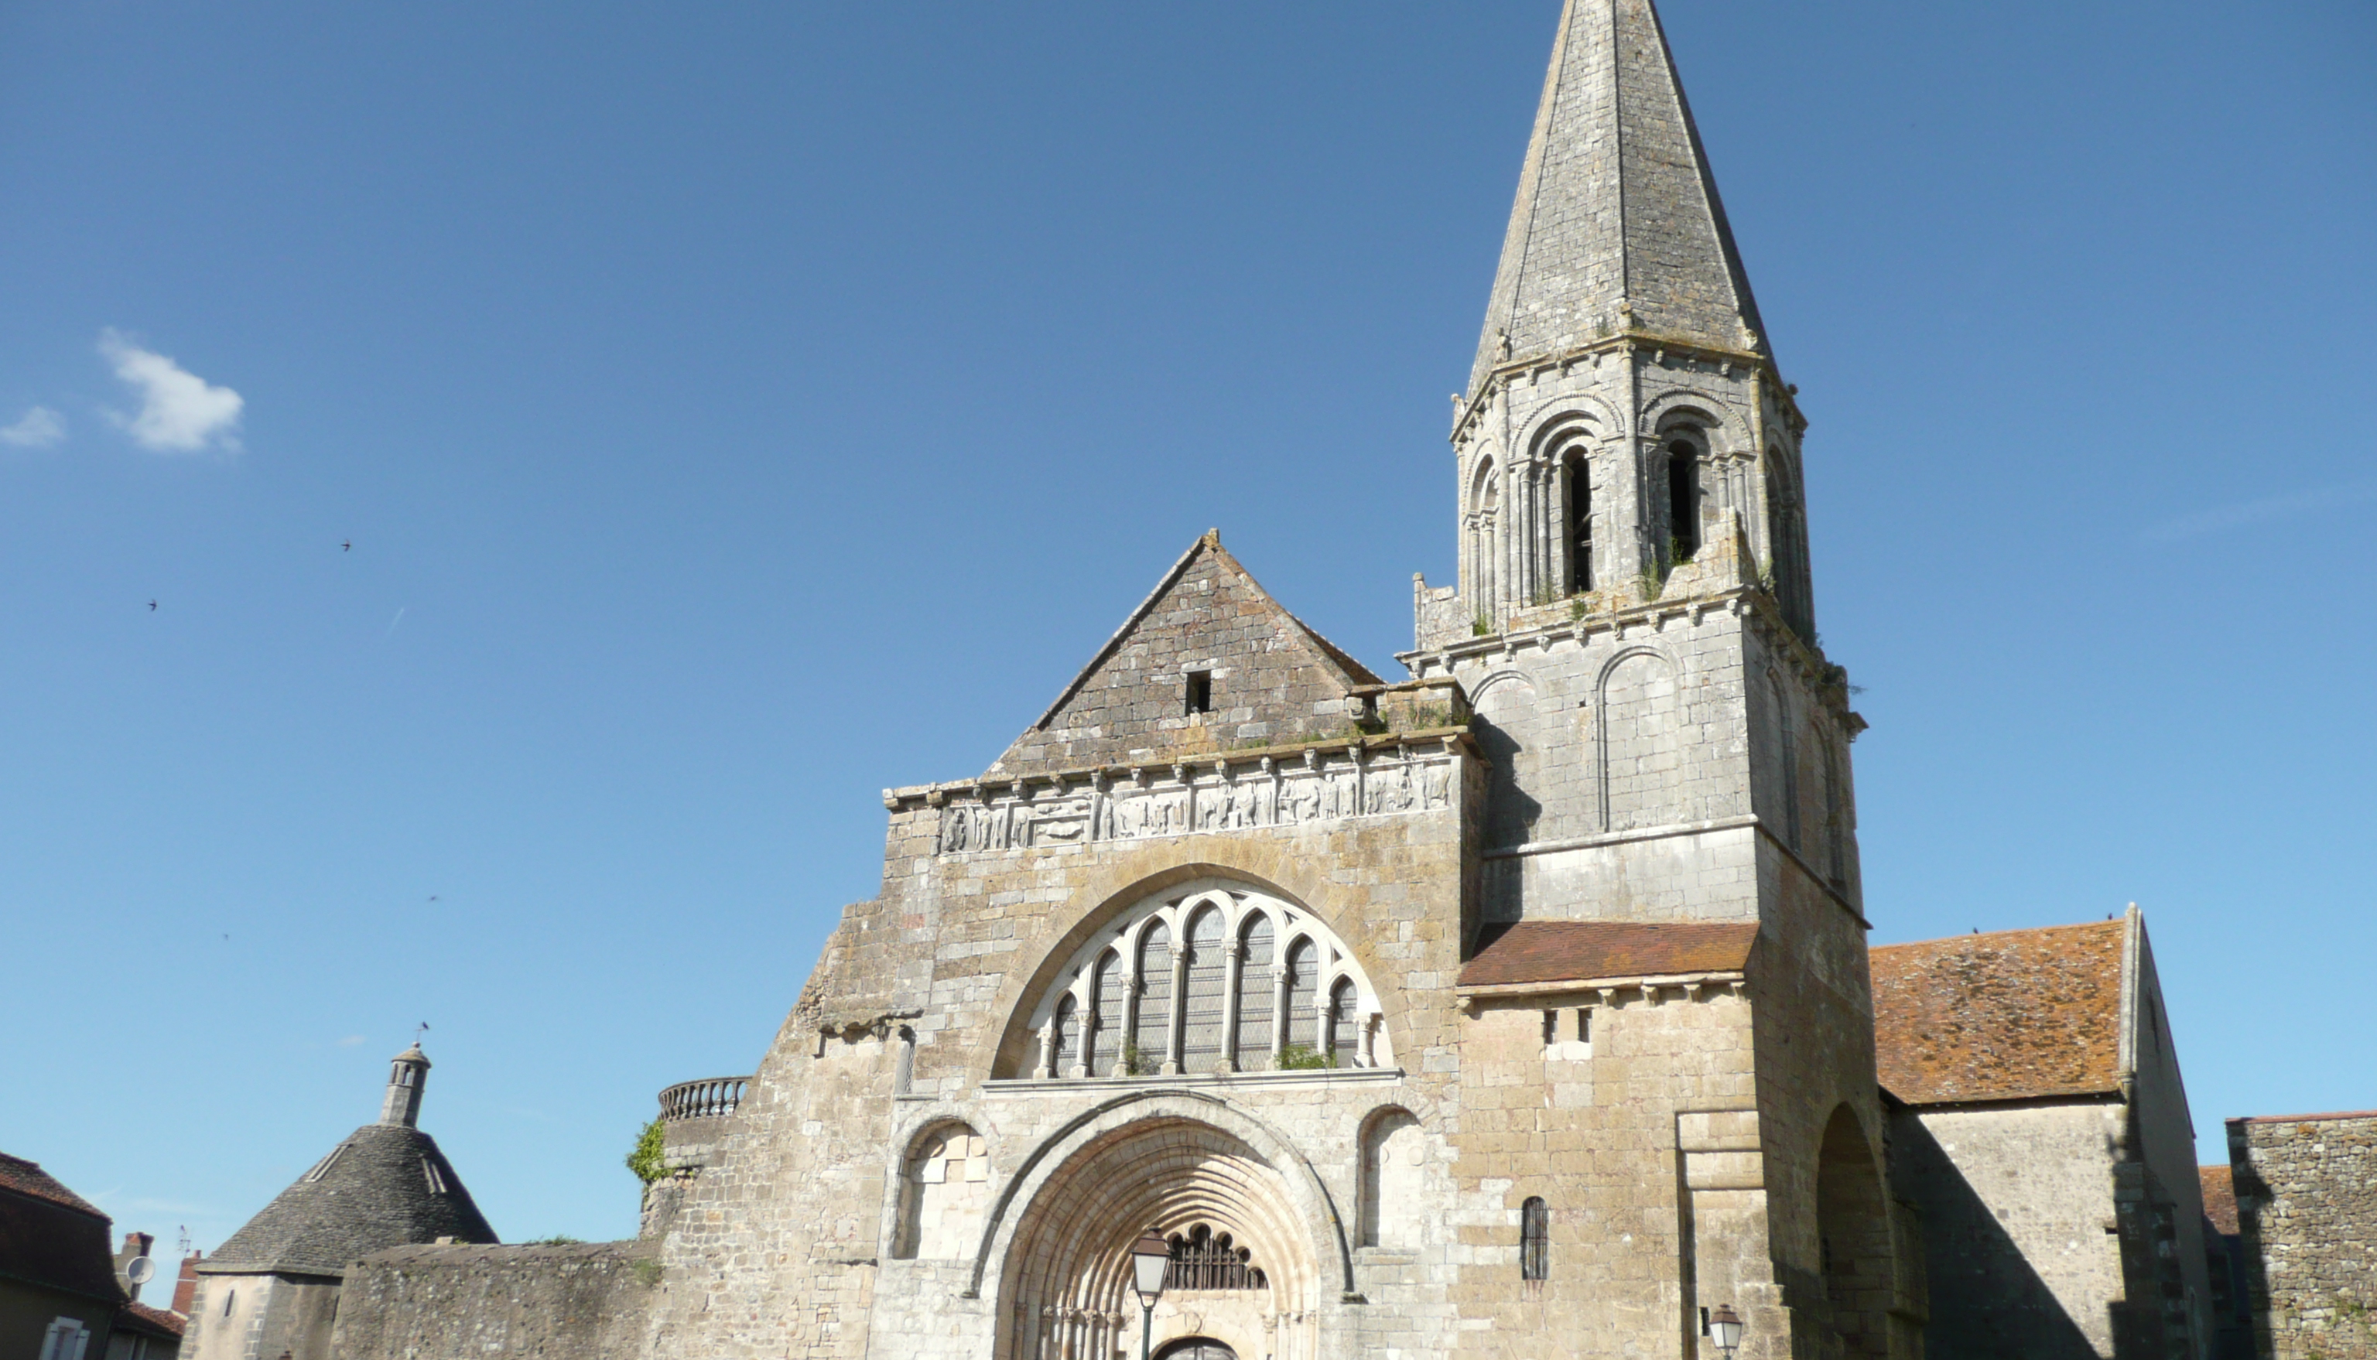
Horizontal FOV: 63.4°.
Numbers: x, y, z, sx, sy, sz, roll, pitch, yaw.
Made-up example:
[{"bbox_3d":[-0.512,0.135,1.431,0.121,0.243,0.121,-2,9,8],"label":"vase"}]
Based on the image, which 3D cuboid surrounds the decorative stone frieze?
[{"bbox_3d":[-0.557,2.178,35.214,11.840,1.480,0.450,-7,-26,24],"label":"decorative stone frieze"}]

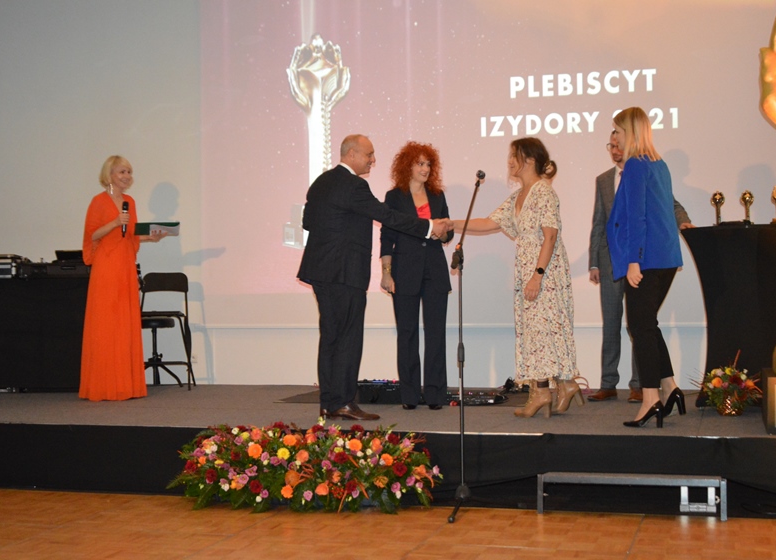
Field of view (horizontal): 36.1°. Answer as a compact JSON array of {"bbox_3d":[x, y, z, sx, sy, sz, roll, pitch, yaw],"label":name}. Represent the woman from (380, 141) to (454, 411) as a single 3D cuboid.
[{"bbox_3d":[0.184,-0.040,7.680,0.470,1.717,0.370,0,-1,-10],"label":"woman"}]

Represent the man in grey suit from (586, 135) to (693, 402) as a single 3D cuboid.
[{"bbox_3d":[1.713,-0.104,8.150,0.640,1.822,0.440,-1,-1,23],"label":"man in grey suit"}]

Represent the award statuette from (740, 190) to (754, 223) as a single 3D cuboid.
[{"bbox_3d":[2.368,-0.468,7.850,0.105,0.244,0.100,-1,-1,6],"label":"award statuette"}]

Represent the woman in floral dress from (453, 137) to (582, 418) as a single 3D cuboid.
[{"bbox_3d":[0.780,-0.022,7.120,0.660,1.658,0.500,0,-1,-25],"label":"woman in floral dress"}]

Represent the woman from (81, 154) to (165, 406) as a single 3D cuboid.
[{"bbox_3d":[-1.882,-0.025,8.450,0.480,1.730,0.470,0,-1,-34],"label":"woman"}]

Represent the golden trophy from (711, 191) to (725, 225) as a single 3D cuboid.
[{"bbox_3d":[2.177,-0.468,7.850,0.100,0.244,0.100,-1,-1,6],"label":"golden trophy"}]

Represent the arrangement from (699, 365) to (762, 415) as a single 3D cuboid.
[{"bbox_3d":[2.046,0.647,7.120,0.350,0.296,0.320,-1,-1,0],"label":"arrangement"}]

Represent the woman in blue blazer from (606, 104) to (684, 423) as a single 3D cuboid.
[{"bbox_3d":[1.463,-0.090,6.720,0.430,1.776,0.470,-1,-1,12],"label":"woman in blue blazer"}]

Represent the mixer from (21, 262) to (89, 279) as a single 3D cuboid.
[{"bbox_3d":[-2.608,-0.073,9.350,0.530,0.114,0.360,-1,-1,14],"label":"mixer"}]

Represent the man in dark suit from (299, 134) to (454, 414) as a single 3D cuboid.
[{"bbox_3d":[-0.081,-0.026,7.170,0.780,1.699,0.560,0,-1,-16],"label":"man in dark suit"}]

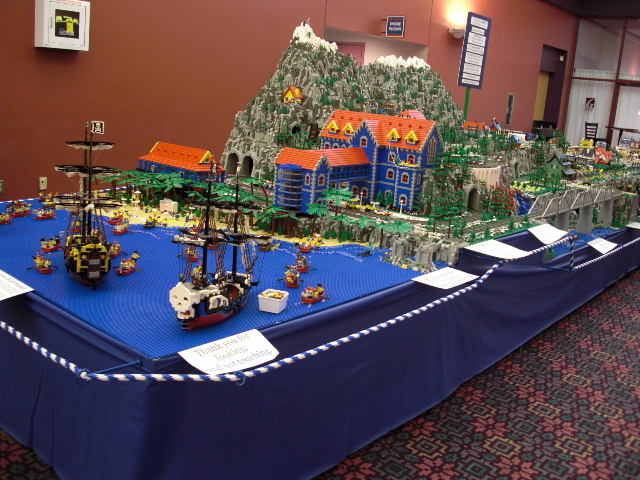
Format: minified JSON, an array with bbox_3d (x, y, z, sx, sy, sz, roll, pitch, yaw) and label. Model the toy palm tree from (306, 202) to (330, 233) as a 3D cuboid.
[{"bbox_3d":[-0.010,-0.101,3.181,0.118,0.134,0.118,5,14,0],"label":"toy palm tree"}]

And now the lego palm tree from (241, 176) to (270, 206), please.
[{"bbox_3d":[-0.316,-0.236,3.285,0.130,0.130,0.130,5,14,0],"label":"lego palm tree"}]

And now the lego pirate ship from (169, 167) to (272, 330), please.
[{"bbox_3d":[-0.291,0.009,1.948,0.185,0.460,0.320,12,15,28],"label":"lego pirate ship"}]

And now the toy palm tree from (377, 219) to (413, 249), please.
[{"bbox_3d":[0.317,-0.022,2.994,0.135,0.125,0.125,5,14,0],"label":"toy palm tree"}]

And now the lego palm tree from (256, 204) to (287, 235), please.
[{"bbox_3d":[-0.217,-0.085,3.044,0.128,0.135,0.128,5,14,0],"label":"lego palm tree"}]

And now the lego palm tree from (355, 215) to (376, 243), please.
[{"bbox_3d":[0.207,-0.047,3.063,0.115,0.120,0.115,5,14,0],"label":"lego palm tree"}]

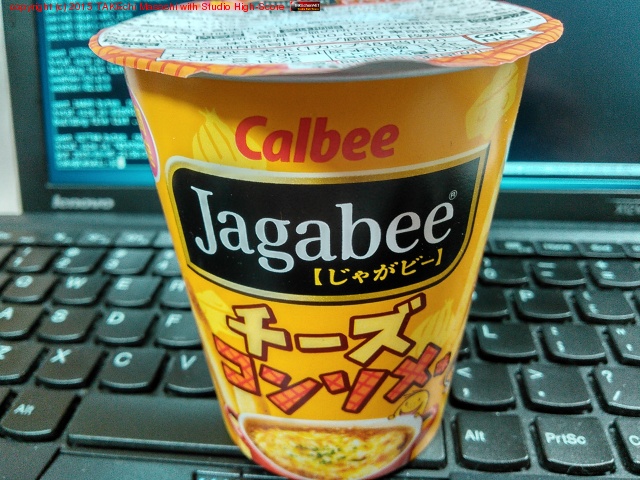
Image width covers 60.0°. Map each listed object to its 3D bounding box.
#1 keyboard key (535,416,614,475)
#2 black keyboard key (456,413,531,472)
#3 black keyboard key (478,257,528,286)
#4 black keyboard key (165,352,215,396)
[{"bbox_3d":[0.059,0.048,0.129,0.016,0.003,0.015,1,31,6],"label":"keyboard key"},{"bbox_3d":[0.041,0.047,0.131,0.016,0.003,0.015,1,31,6],"label":"black keyboard key"},{"bbox_3d":[0.062,0.011,0.190,0.016,0.003,0.015,1,31,6],"label":"black keyboard key"},{"bbox_3d":[-0.033,0.037,0.154,0.016,0.003,0.015,1,31,6],"label":"black keyboard key"}]

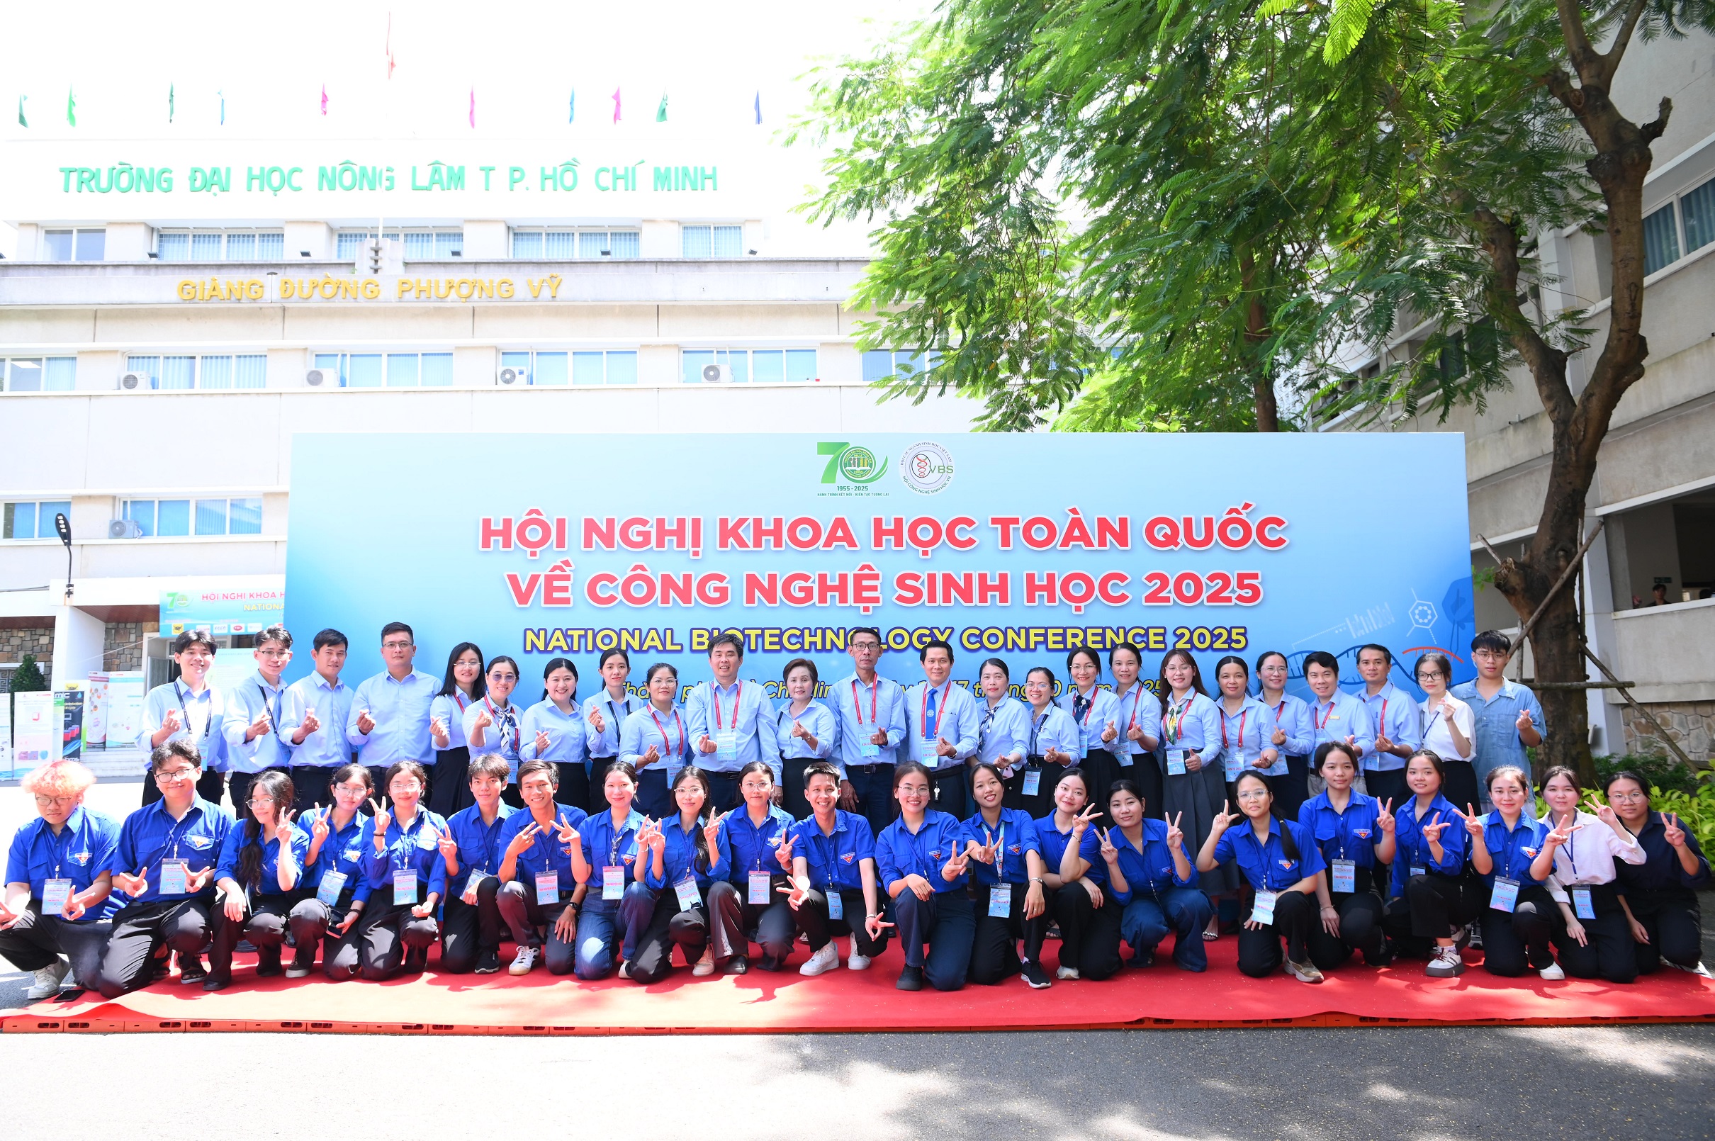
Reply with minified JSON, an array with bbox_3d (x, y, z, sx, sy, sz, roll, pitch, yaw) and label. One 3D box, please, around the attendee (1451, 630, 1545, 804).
[{"bbox_3d":[3.671,1.189,6.515,0.500,1.700,0.340,-5,-8,33],"label":"attendee"}]

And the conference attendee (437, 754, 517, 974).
[{"bbox_3d":[-1.965,1.489,5.933,0.460,1.056,0.600,1,-7,-17],"label":"conference attendee"}]

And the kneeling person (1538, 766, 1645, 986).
[{"bbox_3d":[3.707,1.478,5.775,0.520,0.974,0.620,-4,-7,28],"label":"kneeling person"}]

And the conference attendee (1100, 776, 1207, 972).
[{"bbox_3d":[1.527,1.546,5.879,0.540,0.921,0.620,-3,-8,14],"label":"conference attendee"}]

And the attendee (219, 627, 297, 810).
[{"bbox_3d":[-3.305,1.171,6.298,0.470,1.747,0.340,4,-8,-38],"label":"attendee"}]

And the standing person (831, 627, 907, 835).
[{"bbox_3d":[0.066,1.201,6.579,0.500,1.743,0.420,-1,-7,0],"label":"standing person"}]

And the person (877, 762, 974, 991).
[{"bbox_3d":[0.333,1.465,5.616,0.480,1.034,0.680,-1,-7,2],"label":"person"}]

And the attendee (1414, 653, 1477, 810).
[{"bbox_3d":[3.295,1.252,6.395,0.400,1.582,0.340,-5,-8,32],"label":"attendee"}]

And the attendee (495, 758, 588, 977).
[{"bbox_3d":[-1.621,1.487,5.845,0.500,1.021,0.650,1,-8,-14],"label":"attendee"}]

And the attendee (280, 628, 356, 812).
[{"bbox_3d":[-2.967,1.178,6.288,0.500,1.717,0.440,5,-9,-40],"label":"attendee"}]

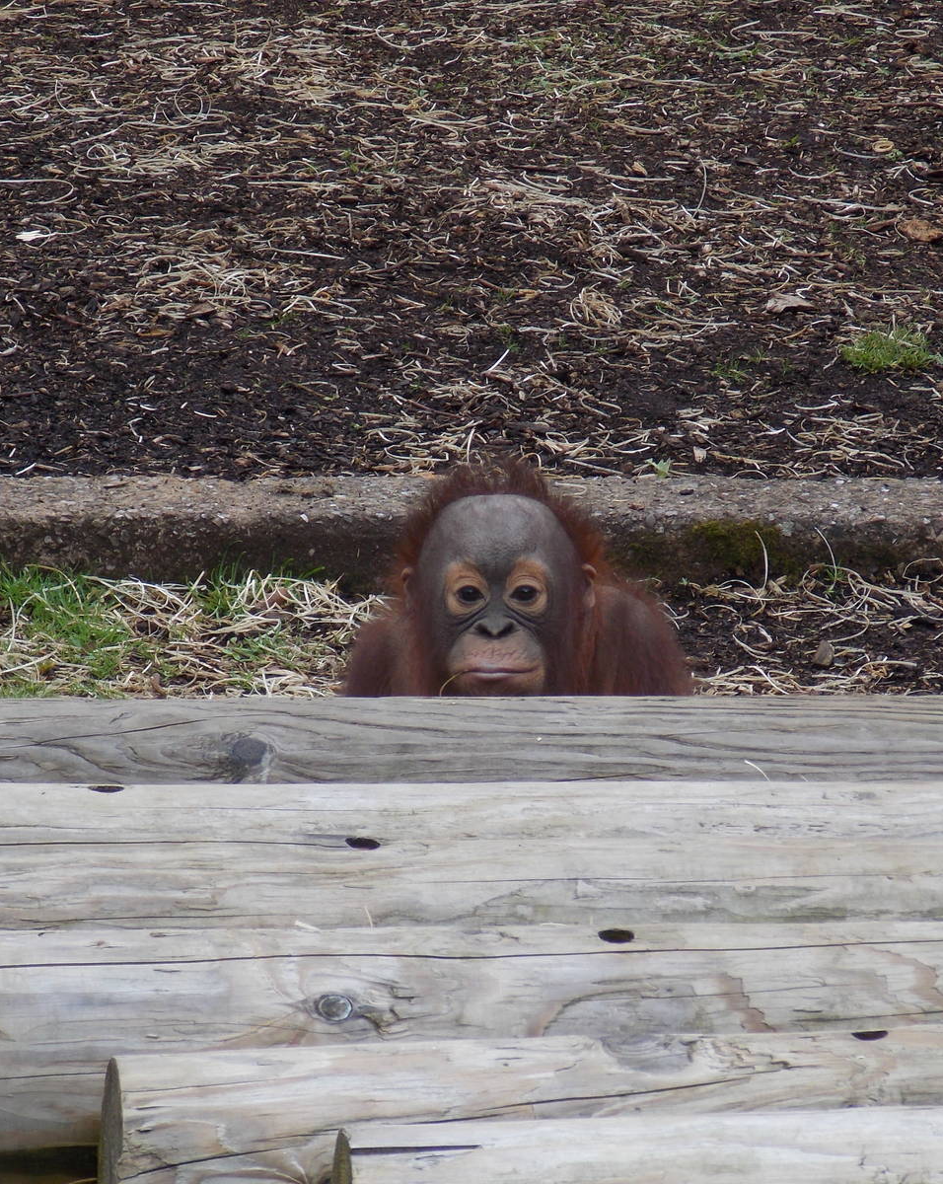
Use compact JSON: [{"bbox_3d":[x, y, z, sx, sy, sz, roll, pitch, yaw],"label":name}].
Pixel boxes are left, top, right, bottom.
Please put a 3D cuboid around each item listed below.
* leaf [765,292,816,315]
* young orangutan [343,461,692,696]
[{"bbox_3d":[0.285,-0.258,10.600,0.047,0.013,0.032,0,16,0],"label":"leaf"},{"bbox_3d":[0.036,0.110,9.300,0.310,0.460,0.290,2,16,6],"label":"young orangutan"}]

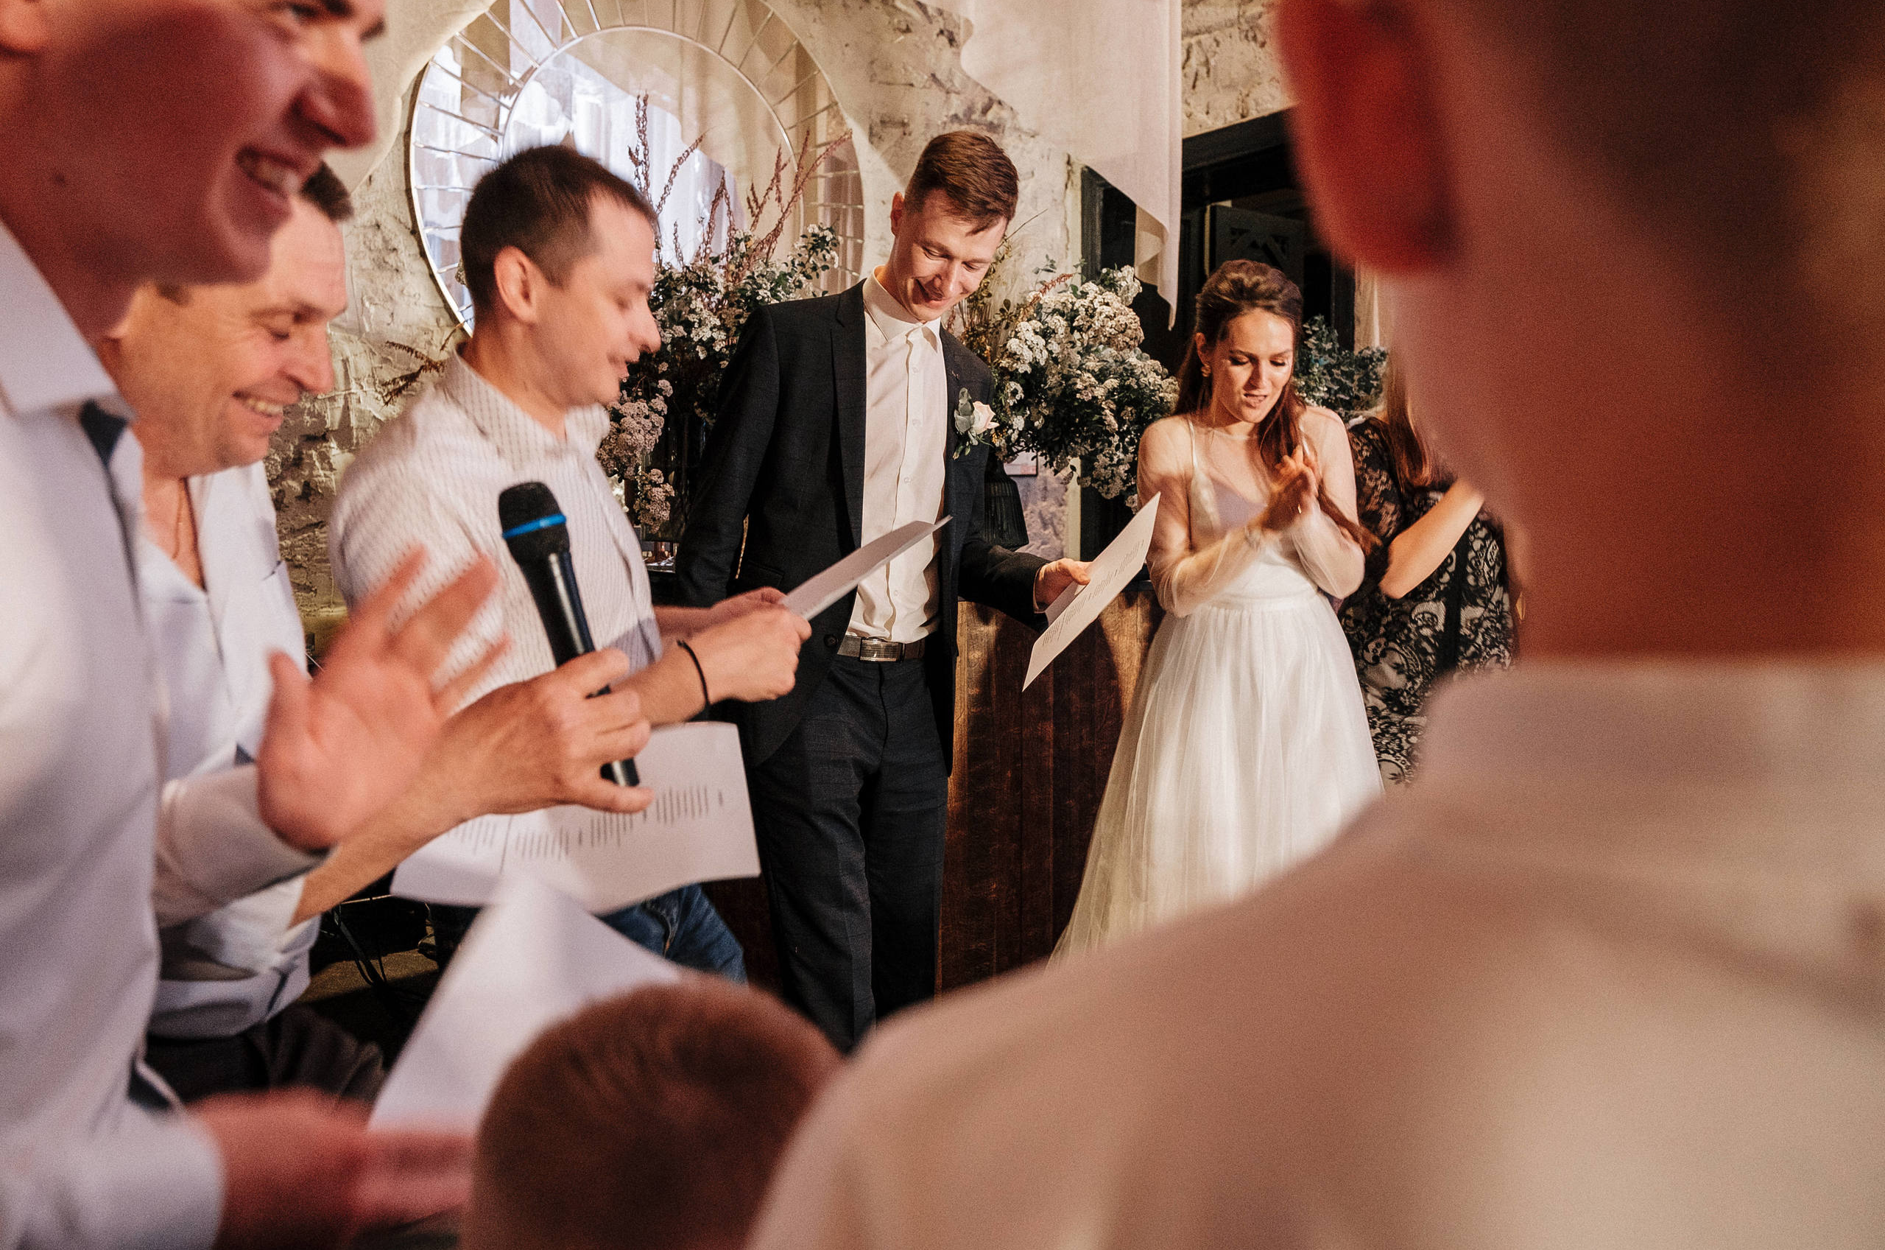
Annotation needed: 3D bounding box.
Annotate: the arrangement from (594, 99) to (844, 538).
[{"bbox_3d":[-0.426,-0.575,2.400,0.500,0.810,0.420,-4,6,-37],"label":"arrangement"}]

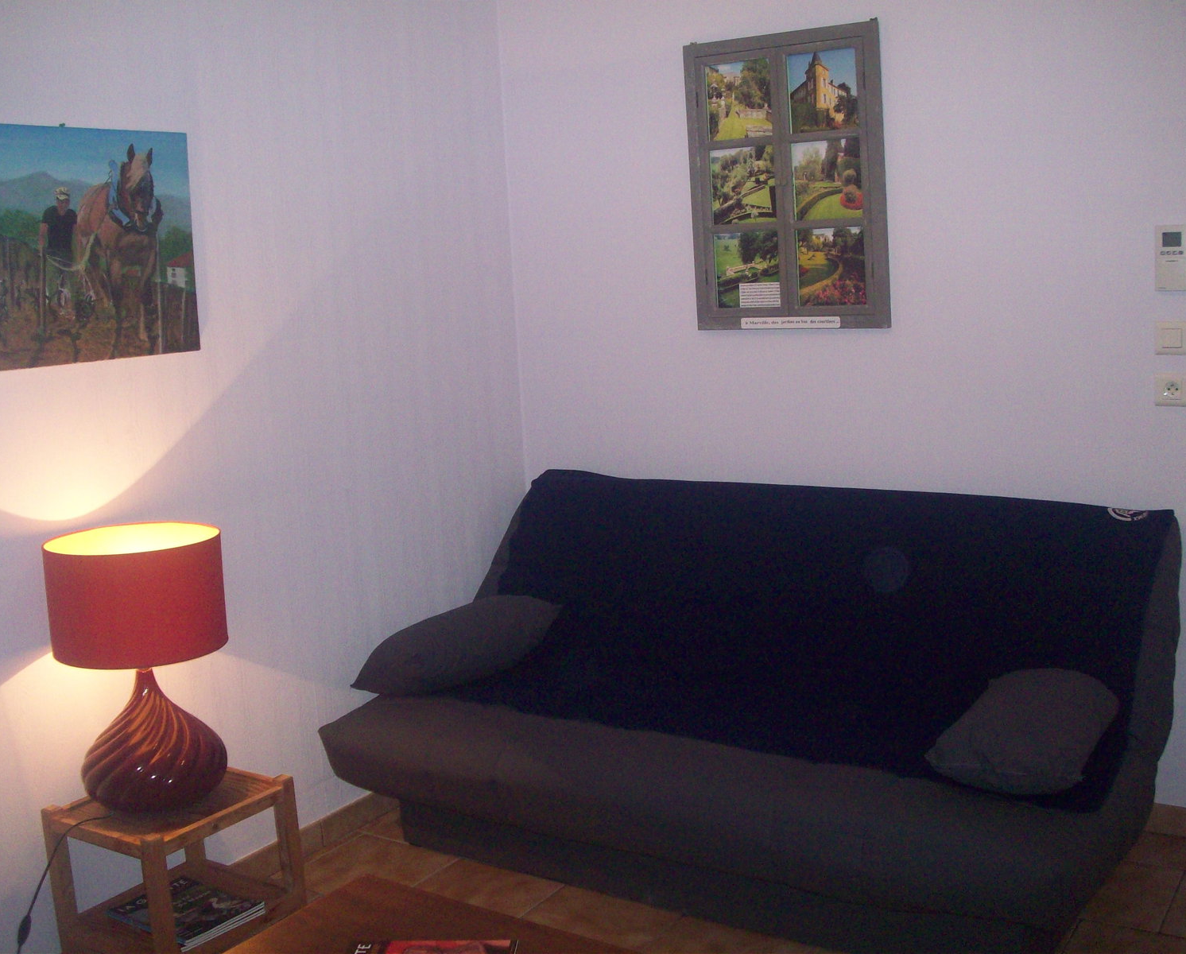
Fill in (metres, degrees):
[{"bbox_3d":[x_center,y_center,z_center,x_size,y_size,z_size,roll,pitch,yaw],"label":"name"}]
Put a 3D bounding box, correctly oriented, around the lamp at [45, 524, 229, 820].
[{"bbox_3d":[-0.969,0.424,2.954,0.363,0.597,0.363,3,11,33],"label":"lamp"}]

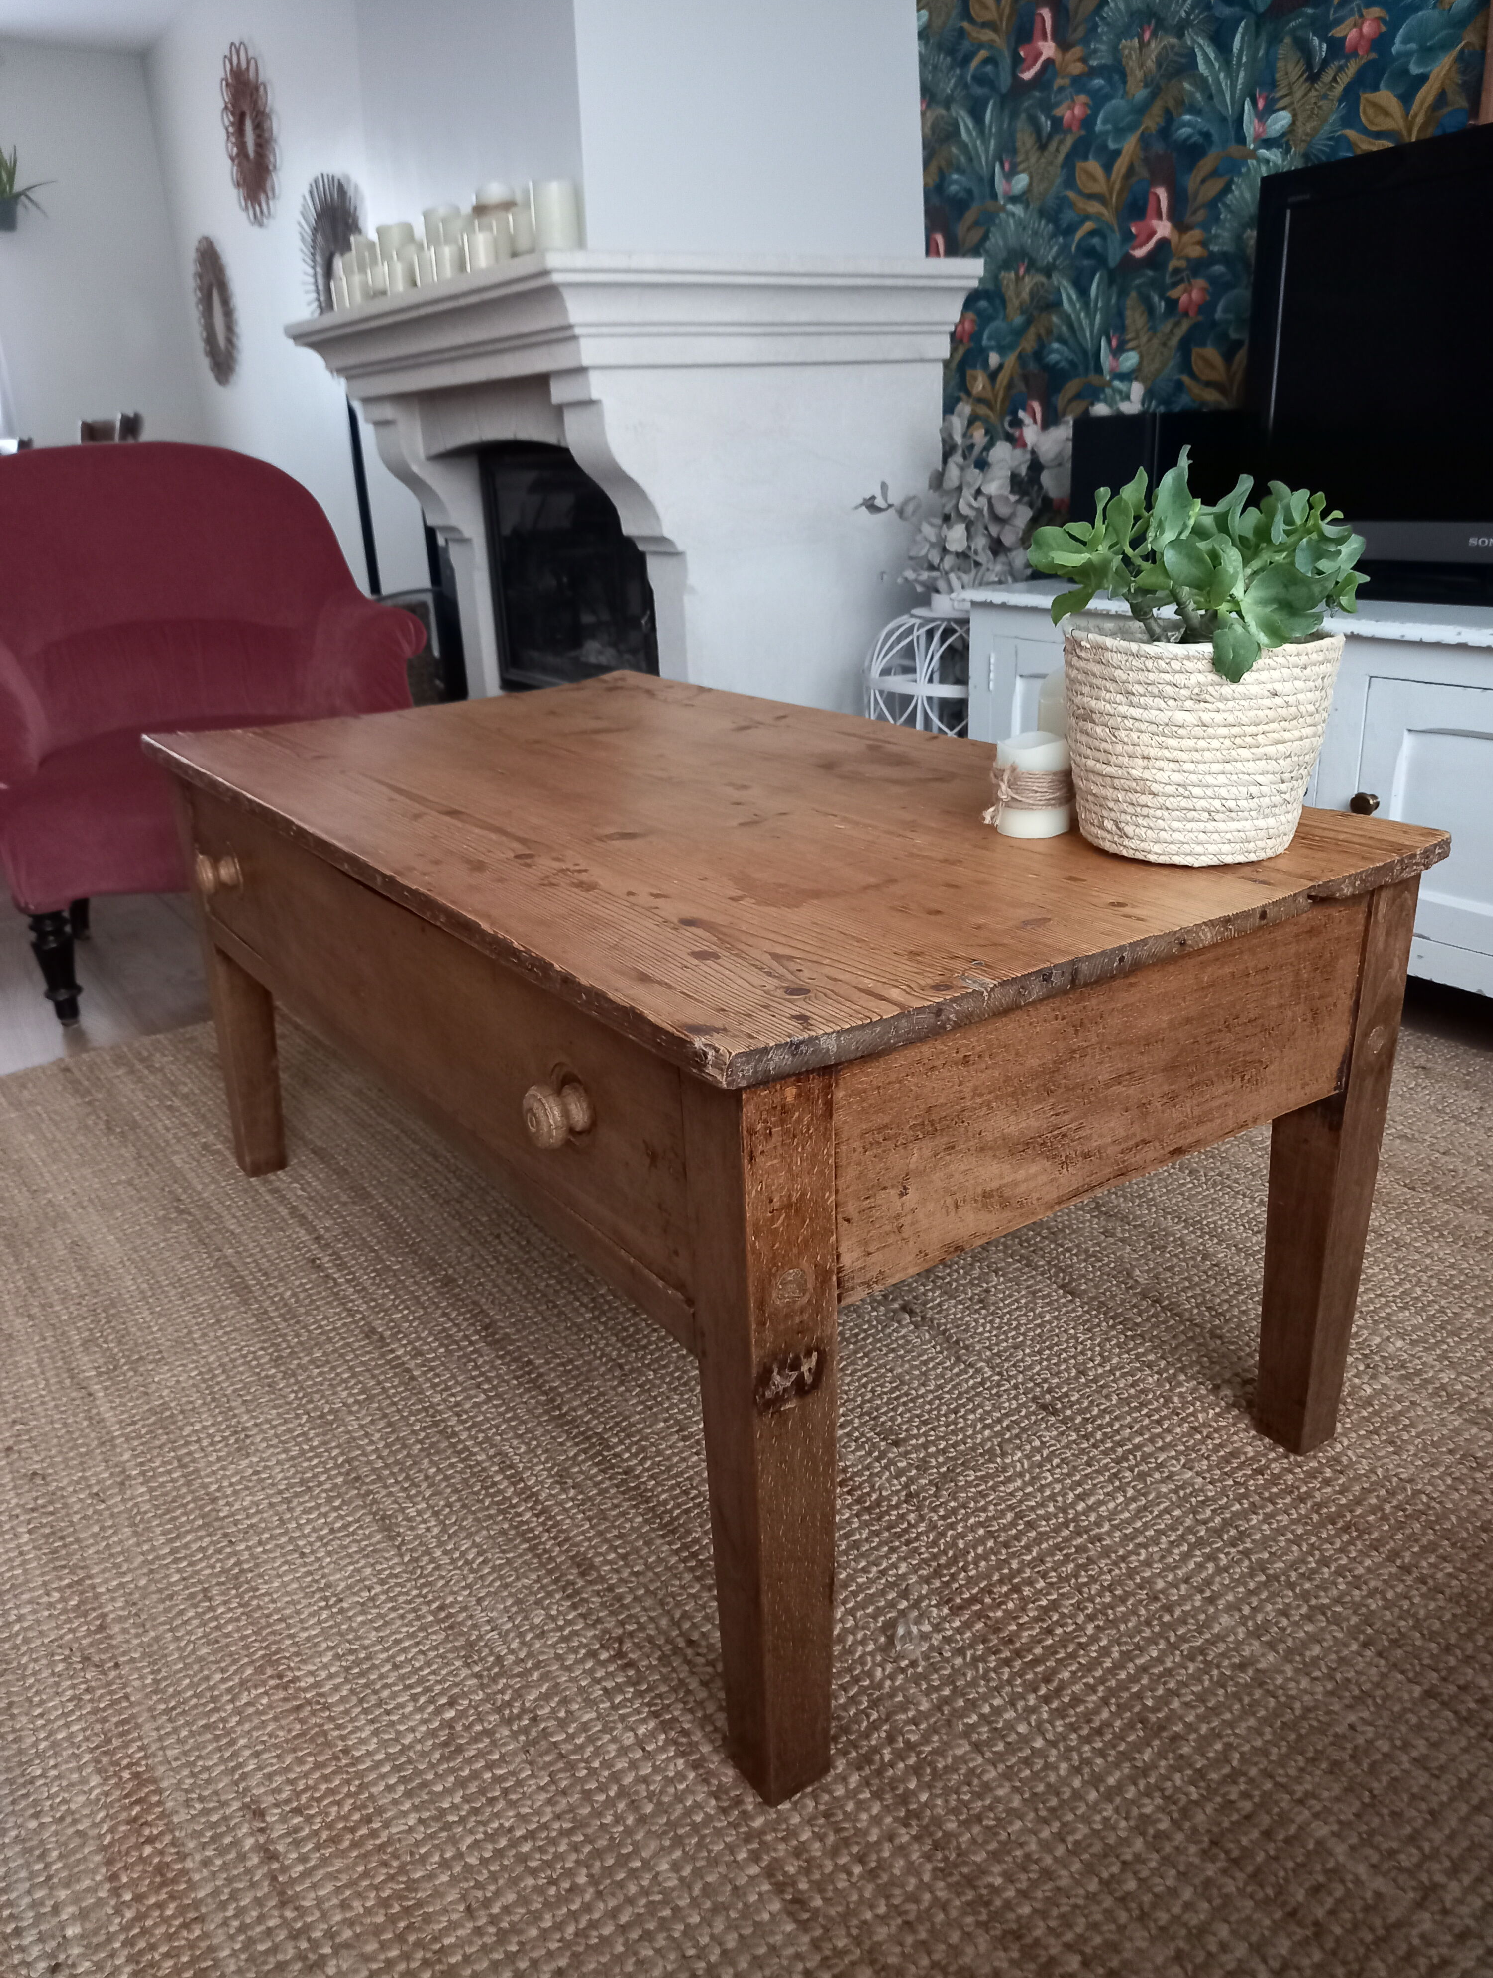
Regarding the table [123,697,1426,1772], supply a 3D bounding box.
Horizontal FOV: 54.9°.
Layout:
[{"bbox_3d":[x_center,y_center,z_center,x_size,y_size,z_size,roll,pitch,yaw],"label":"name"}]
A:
[{"bbox_3d":[-0.070,0.048,1.311,0.582,0.490,1.082,-16,24,-32],"label":"table"}]

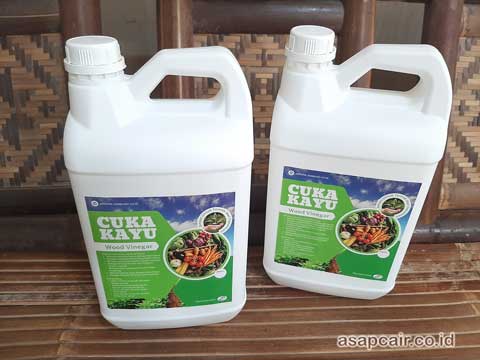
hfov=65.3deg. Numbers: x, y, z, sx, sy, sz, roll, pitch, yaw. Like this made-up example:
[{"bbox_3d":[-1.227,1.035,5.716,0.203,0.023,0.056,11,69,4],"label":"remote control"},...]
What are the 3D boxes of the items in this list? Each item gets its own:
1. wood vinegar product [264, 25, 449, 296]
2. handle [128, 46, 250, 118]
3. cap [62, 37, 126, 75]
[{"bbox_3d":[0.128,-0.011,0.458,0.179,0.321,0.126,8,36,9],"label":"wood vinegar product"},{"bbox_3d":[-0.045,-0.095,0.364,0.115,0.067,0.035,-2,30,-6],"label":"handle"},{"bbox_3d":[-0.133,-0.113,0.342,0.055,0.025,0.055,-2,30,-6],"label":"cap"}]

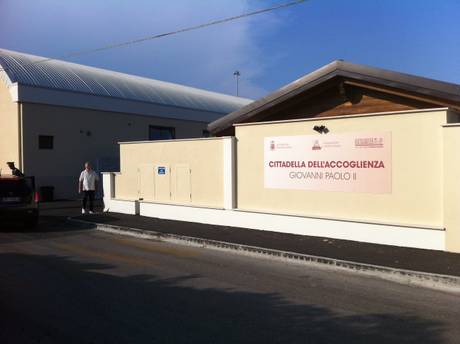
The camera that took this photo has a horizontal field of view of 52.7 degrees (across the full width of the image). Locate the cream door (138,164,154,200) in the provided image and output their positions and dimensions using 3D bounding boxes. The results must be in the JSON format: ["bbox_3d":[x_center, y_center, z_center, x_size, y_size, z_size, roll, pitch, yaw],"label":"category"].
[{"bbox_3d":[-2.658,0.333,14.915,0.800,1.150,0.070,1,1,43],"label":"cream door"}]

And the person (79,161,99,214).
[{"bbox_3d":[-4.721,0.550,15.500,0.640,1.730,0.380,0,1,-18],"label":"person"}]

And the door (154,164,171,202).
[{"bbox_3d":[-2.068,0.343,14.365,0.780,1.150,0.070,1,1,43],"label":"door"}]

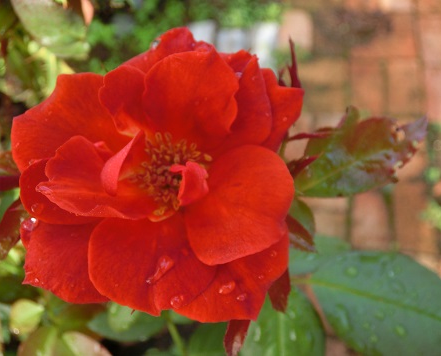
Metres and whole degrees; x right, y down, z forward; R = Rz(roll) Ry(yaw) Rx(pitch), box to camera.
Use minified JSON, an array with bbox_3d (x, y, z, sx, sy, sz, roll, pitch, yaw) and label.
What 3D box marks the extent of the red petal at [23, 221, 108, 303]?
[{"bbox_3d":[-0.048,0.026,0.163,0.026,0.011,0.027,0,78,-6],"label":"red petal"}]

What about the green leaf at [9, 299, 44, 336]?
[{"bbox_3d":[-0.068,0.049,0.177,0.013,0.007,0.012,-11,60,-1],"label":"green leaf"}]

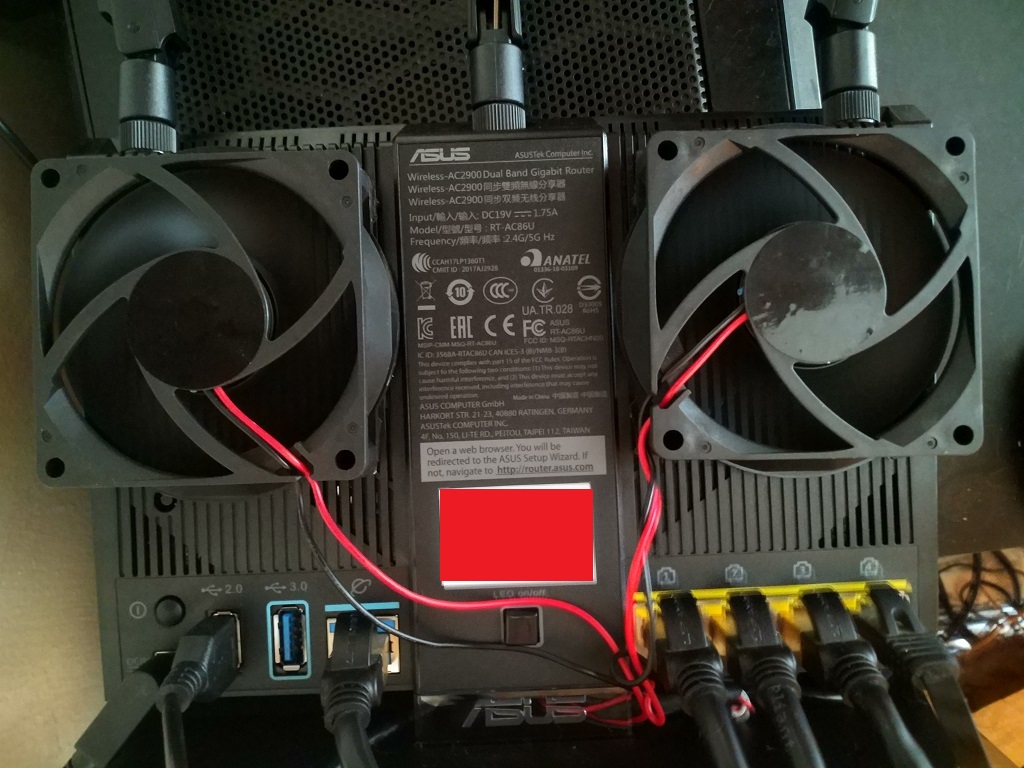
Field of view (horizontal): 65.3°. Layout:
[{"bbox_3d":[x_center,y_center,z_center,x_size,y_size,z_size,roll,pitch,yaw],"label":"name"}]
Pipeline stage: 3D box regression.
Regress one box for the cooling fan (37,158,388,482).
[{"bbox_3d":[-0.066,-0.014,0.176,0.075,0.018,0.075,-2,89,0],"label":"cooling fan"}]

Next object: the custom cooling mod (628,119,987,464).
[{"bbox_3d":[0.064,-0.019,0.176,0.075,0.018,0.075,-1,89,0],"label":"custom cooling mod"}]

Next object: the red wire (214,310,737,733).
[{"bbox_3d":[-0.007,0.029,0.171,0.109,0.023,0.086,-2,89,0],"label":"red wire"}]

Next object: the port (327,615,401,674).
[{"bbox_3d":[-0.033,0.058,0.184,0.016,0.013,0.013,-2,92,0],"label":"port"}]

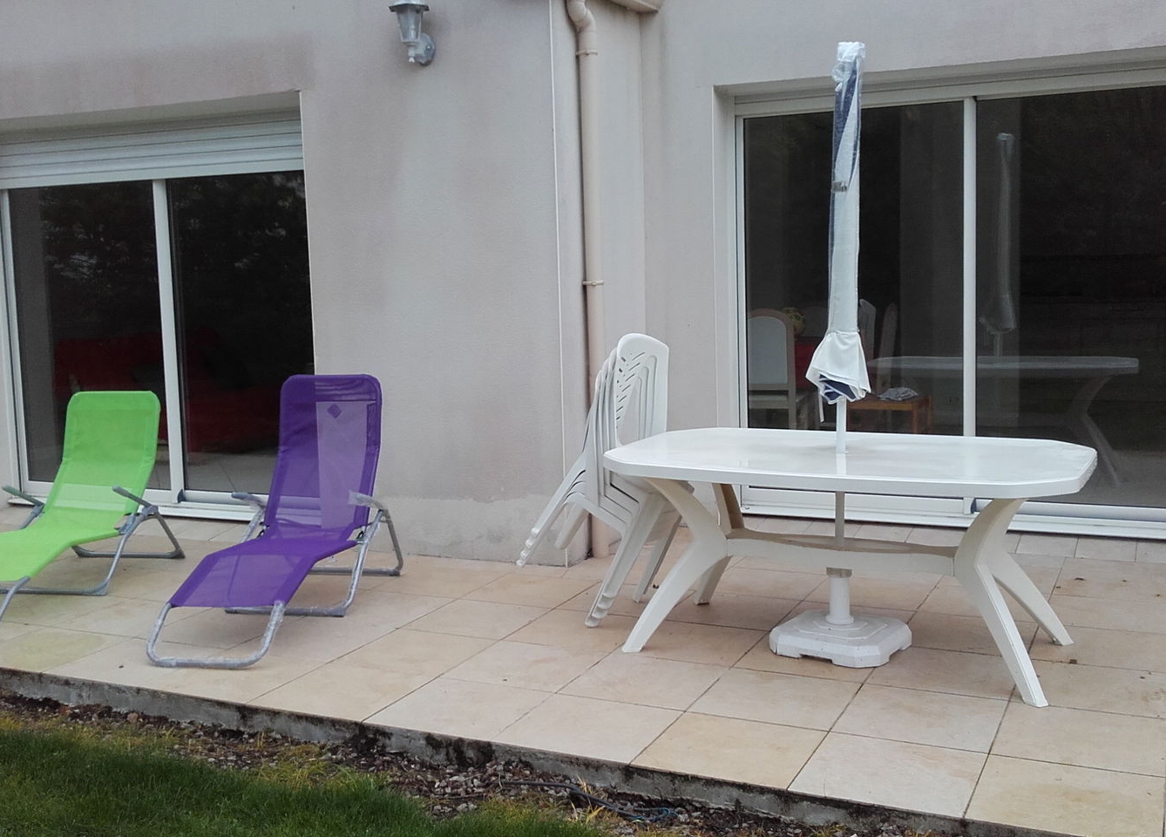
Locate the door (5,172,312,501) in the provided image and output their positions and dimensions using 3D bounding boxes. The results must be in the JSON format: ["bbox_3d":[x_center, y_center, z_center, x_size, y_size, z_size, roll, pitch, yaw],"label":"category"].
[{"bbox_3d":[-2.450,-0.485,6.780,2.400,1.980,0.130,1,7,25],"label":"door"}]

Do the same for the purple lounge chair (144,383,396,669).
[{"bbox_3d":[-1.240,0.358,4.903,0.590,0.950,1.480,-1,7,12],"label":"purple lounge chair"}]

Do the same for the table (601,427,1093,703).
[{"bbox_3d":[0.953,0.470,4.230,1.640,0.725,0.940,1,7,28],"label":"table"}]

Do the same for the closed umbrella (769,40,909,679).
[{"bbox_3d":[0.914,-0.227,4.132,0.450,2.130,0.450,1,7,28],"label":"closed umbrella"}]

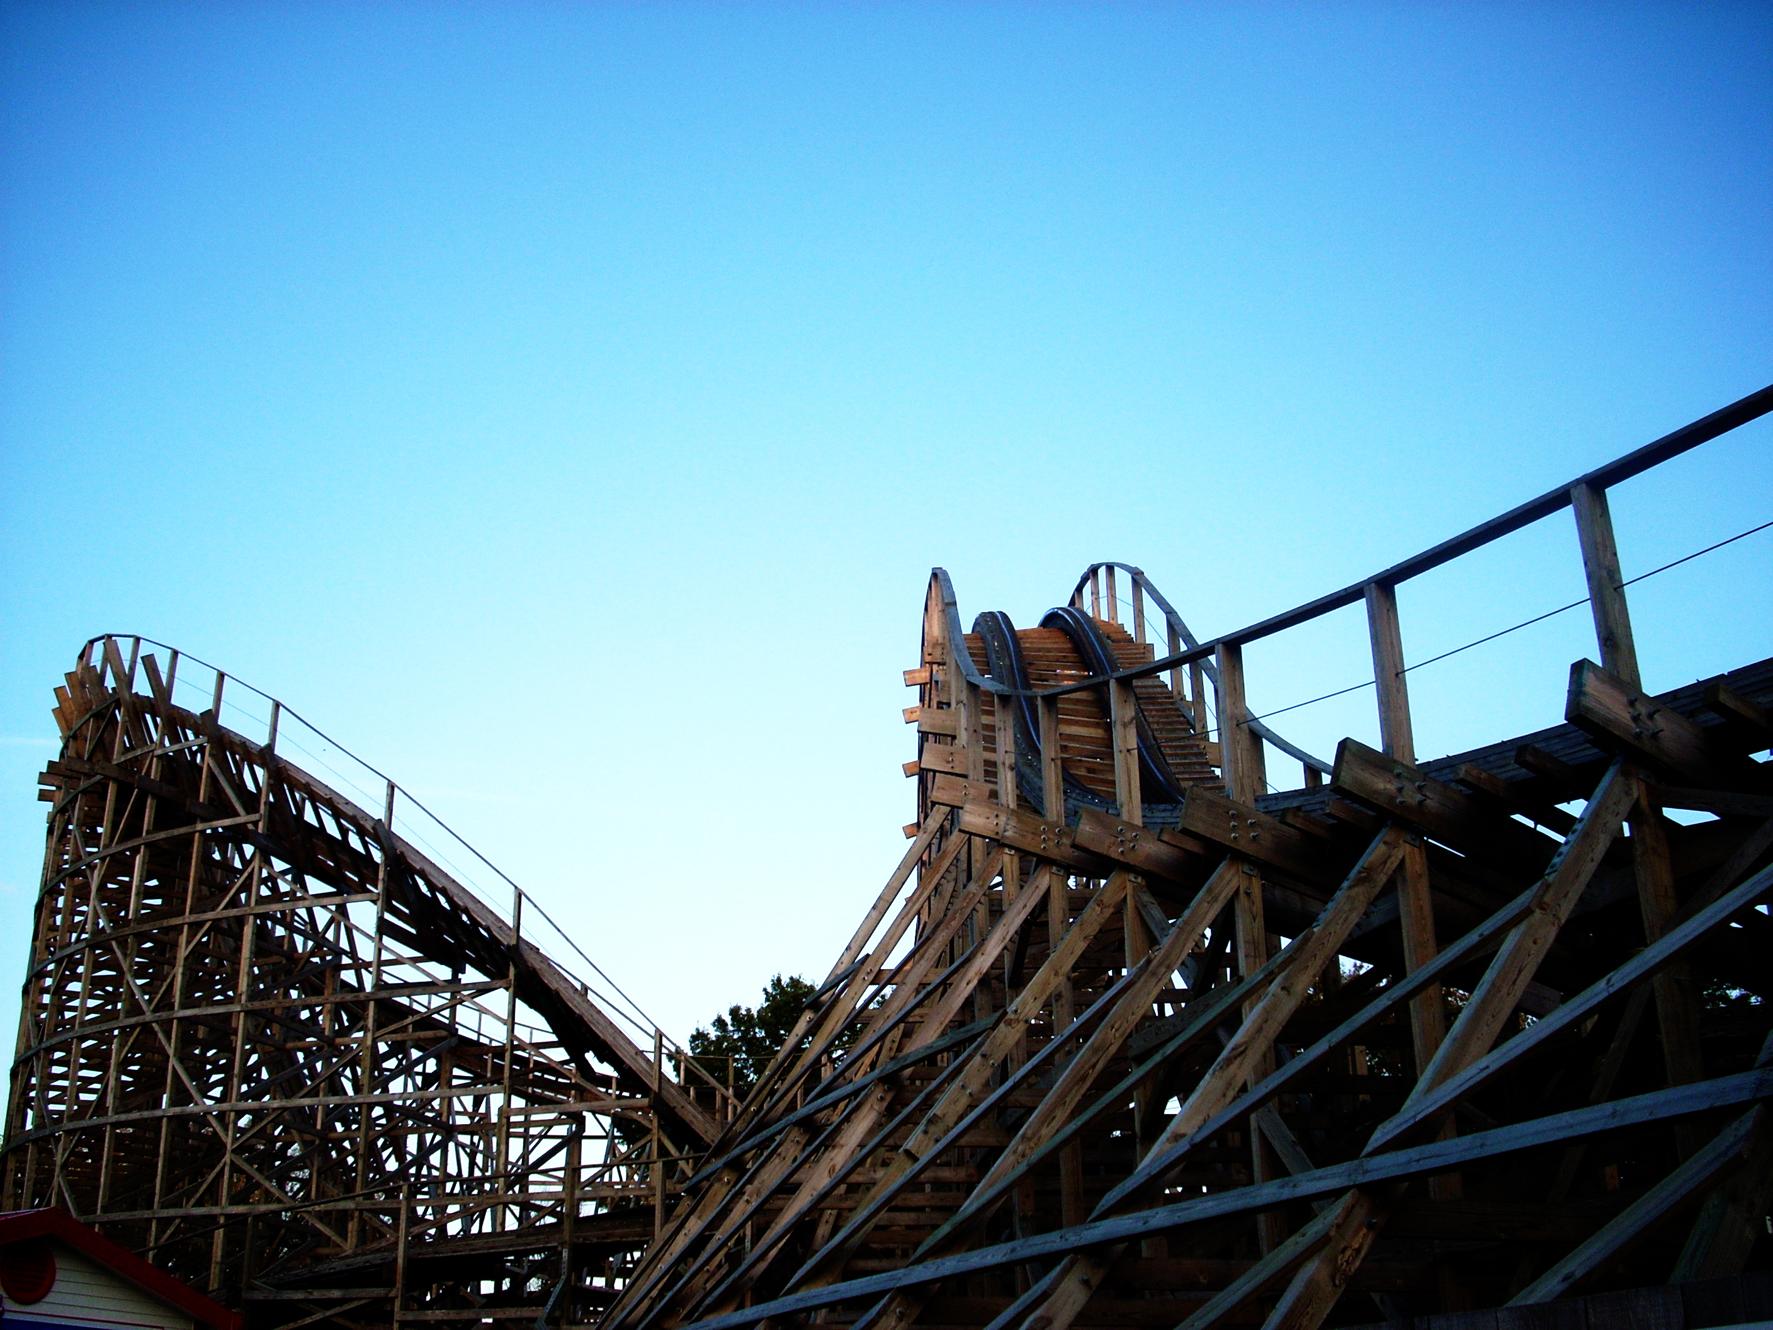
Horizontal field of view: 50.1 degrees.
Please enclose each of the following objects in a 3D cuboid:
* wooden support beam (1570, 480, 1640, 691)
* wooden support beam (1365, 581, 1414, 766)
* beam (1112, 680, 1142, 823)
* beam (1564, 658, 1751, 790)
[{"bbox_3d":[3.522,-0.333,9.255,0.140,1.160,0.092,10,-24,-27],"label":"wooden support beam"},{"bbox_3d":[2.890,0.102,10.852,0.140,1.160,0.092,8,-23,-20],"label":"wooden support beam"},{"bbox_3d":[1.685,0.656,13.280,0.140,1.160,0.092,5,-22,-15],"label":"beam"},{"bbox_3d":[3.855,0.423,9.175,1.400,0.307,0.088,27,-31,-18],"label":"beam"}]

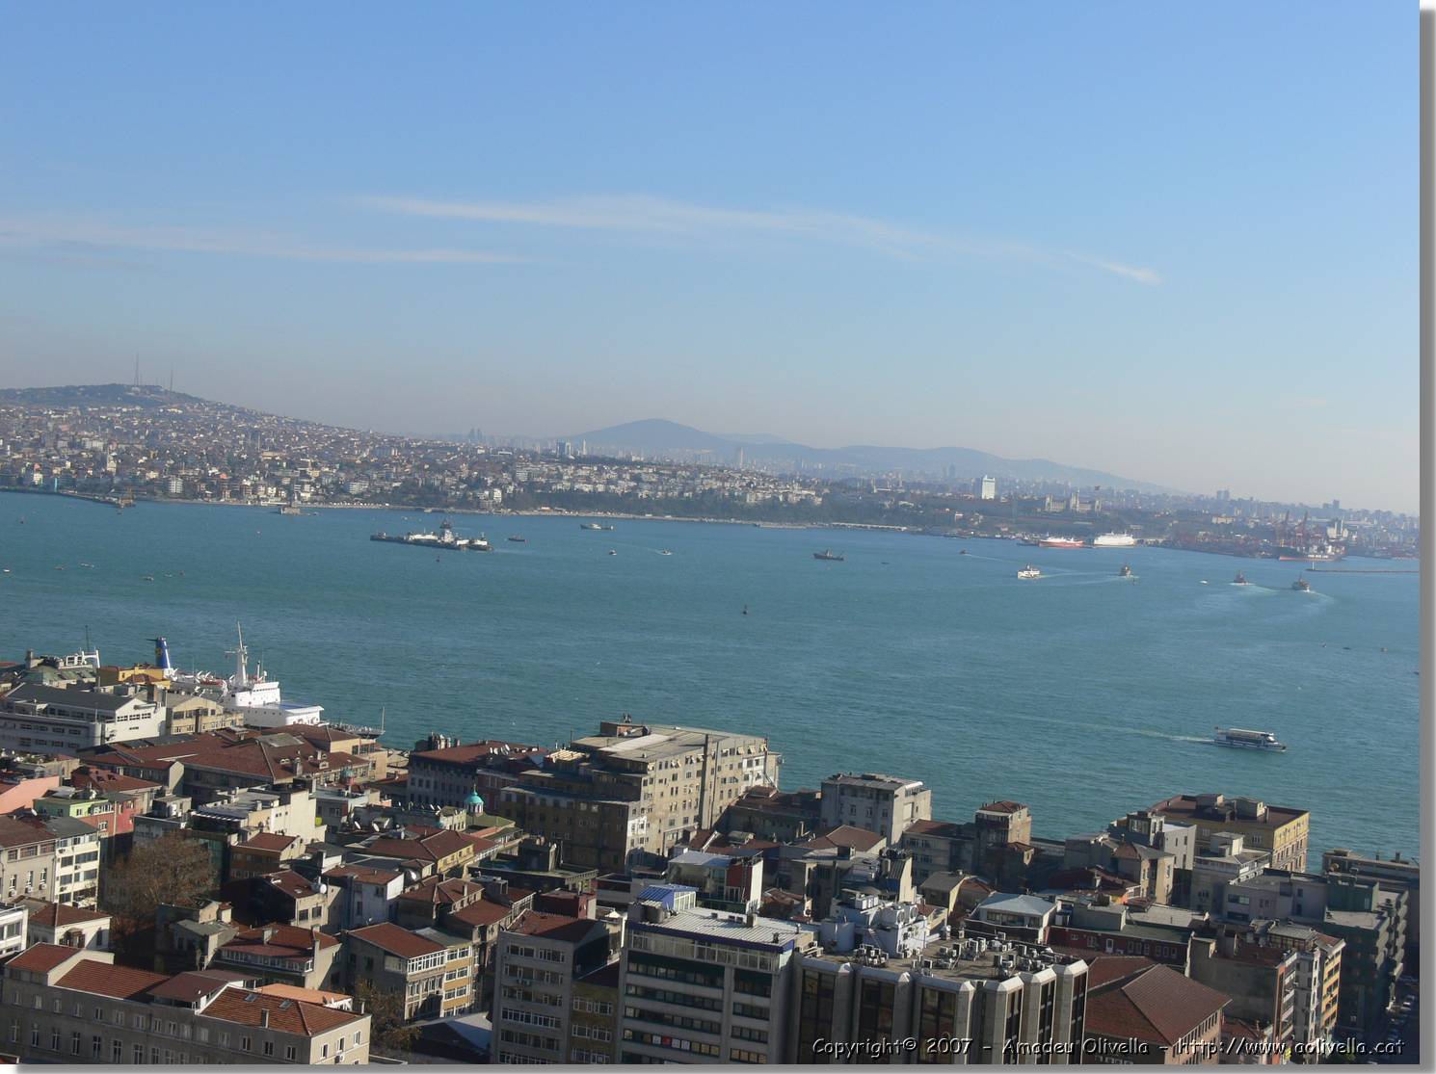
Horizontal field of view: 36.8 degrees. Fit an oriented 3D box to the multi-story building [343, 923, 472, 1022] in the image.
[{"bbox_3d":[-49.210,69.600,344.880,12.900,13.000,14.700,6,2,36],"label":"multi-story building"}]

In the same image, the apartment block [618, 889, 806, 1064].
[{"bbox_3d":[-0.440,64.900,297.480,21.300,27.700,12.000,5,2,19],"label":"apartment block"}]

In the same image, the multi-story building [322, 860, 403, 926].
[{"bbox_3d":[-62.270,65.650,374.430,12.200,16.000,11.000,4,2,7],"label":"multi-story building"}]

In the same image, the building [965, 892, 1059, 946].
[{"bbox_3d":[55.860,75.640,410.330,13.900,15.000,13.000,5,2,18],"label":"building"}]

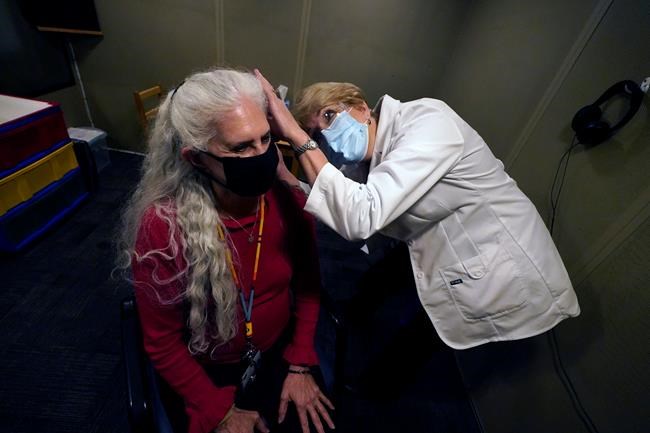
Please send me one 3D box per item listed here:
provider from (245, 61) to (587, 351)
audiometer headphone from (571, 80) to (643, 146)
[{"bbox_3d":[0.226,0.244,1.045,0.950,1.310,0.560,9,34,-6],"label":"provider"},{"bbox_3d":[0.910,-0.335,0.930,0.075,0.185,0.140,9,49,-6],"label":"audiometer headphone"}]

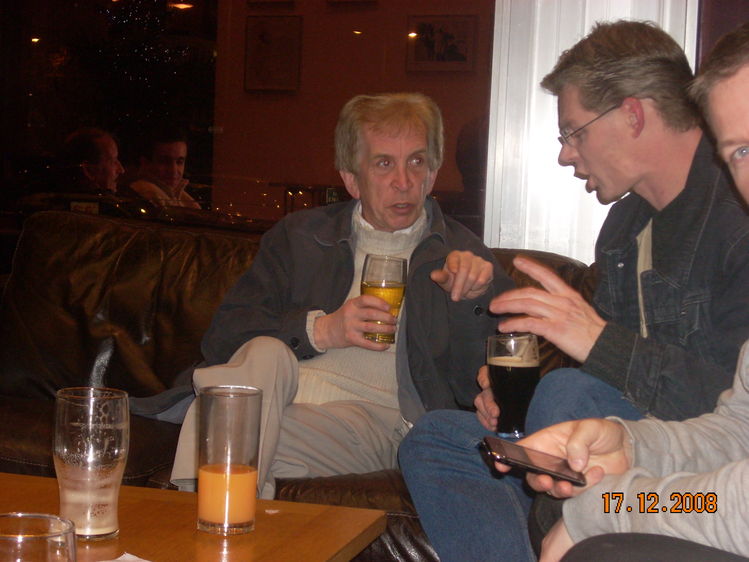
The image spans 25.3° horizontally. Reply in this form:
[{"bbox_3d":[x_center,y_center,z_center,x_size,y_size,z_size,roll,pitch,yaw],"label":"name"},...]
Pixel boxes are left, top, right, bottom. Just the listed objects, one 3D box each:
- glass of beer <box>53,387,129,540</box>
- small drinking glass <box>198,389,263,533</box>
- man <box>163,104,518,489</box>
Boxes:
[{"bbox_3d":[-0.309,0.199,1.823,0.082,0.156,0.082,2,6,0],"label":"glass of beer"},{"bbox_3d":[-0.162,0.200,1.868,0.069,0.156,0.069,2,6,0],"label":"small drinking glass"},{"bbox_3d":[-0.037,0.219,2.774,0.620,1.070,0.820,3,6,13],"label":"man"}]

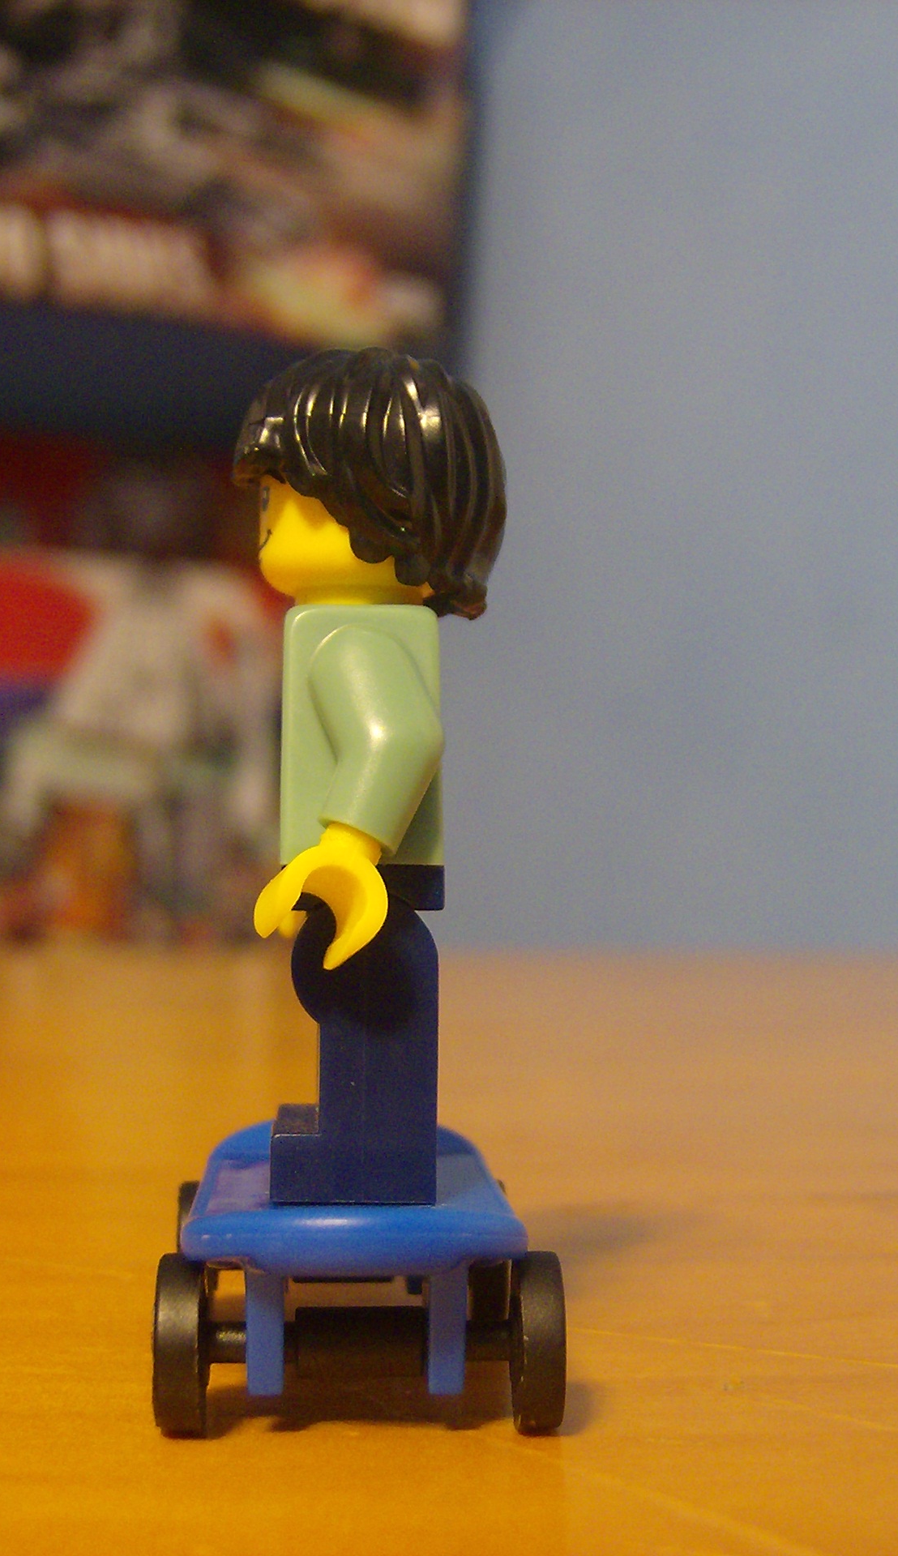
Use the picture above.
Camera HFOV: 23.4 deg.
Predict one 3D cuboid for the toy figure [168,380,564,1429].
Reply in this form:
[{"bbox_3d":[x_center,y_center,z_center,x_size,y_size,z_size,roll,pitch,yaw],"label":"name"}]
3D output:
[{"bbox_3d":[-0.005,0.004,0.111,0.019,0.053,0.043,0,-3,-4],"label":"toy figure"}]

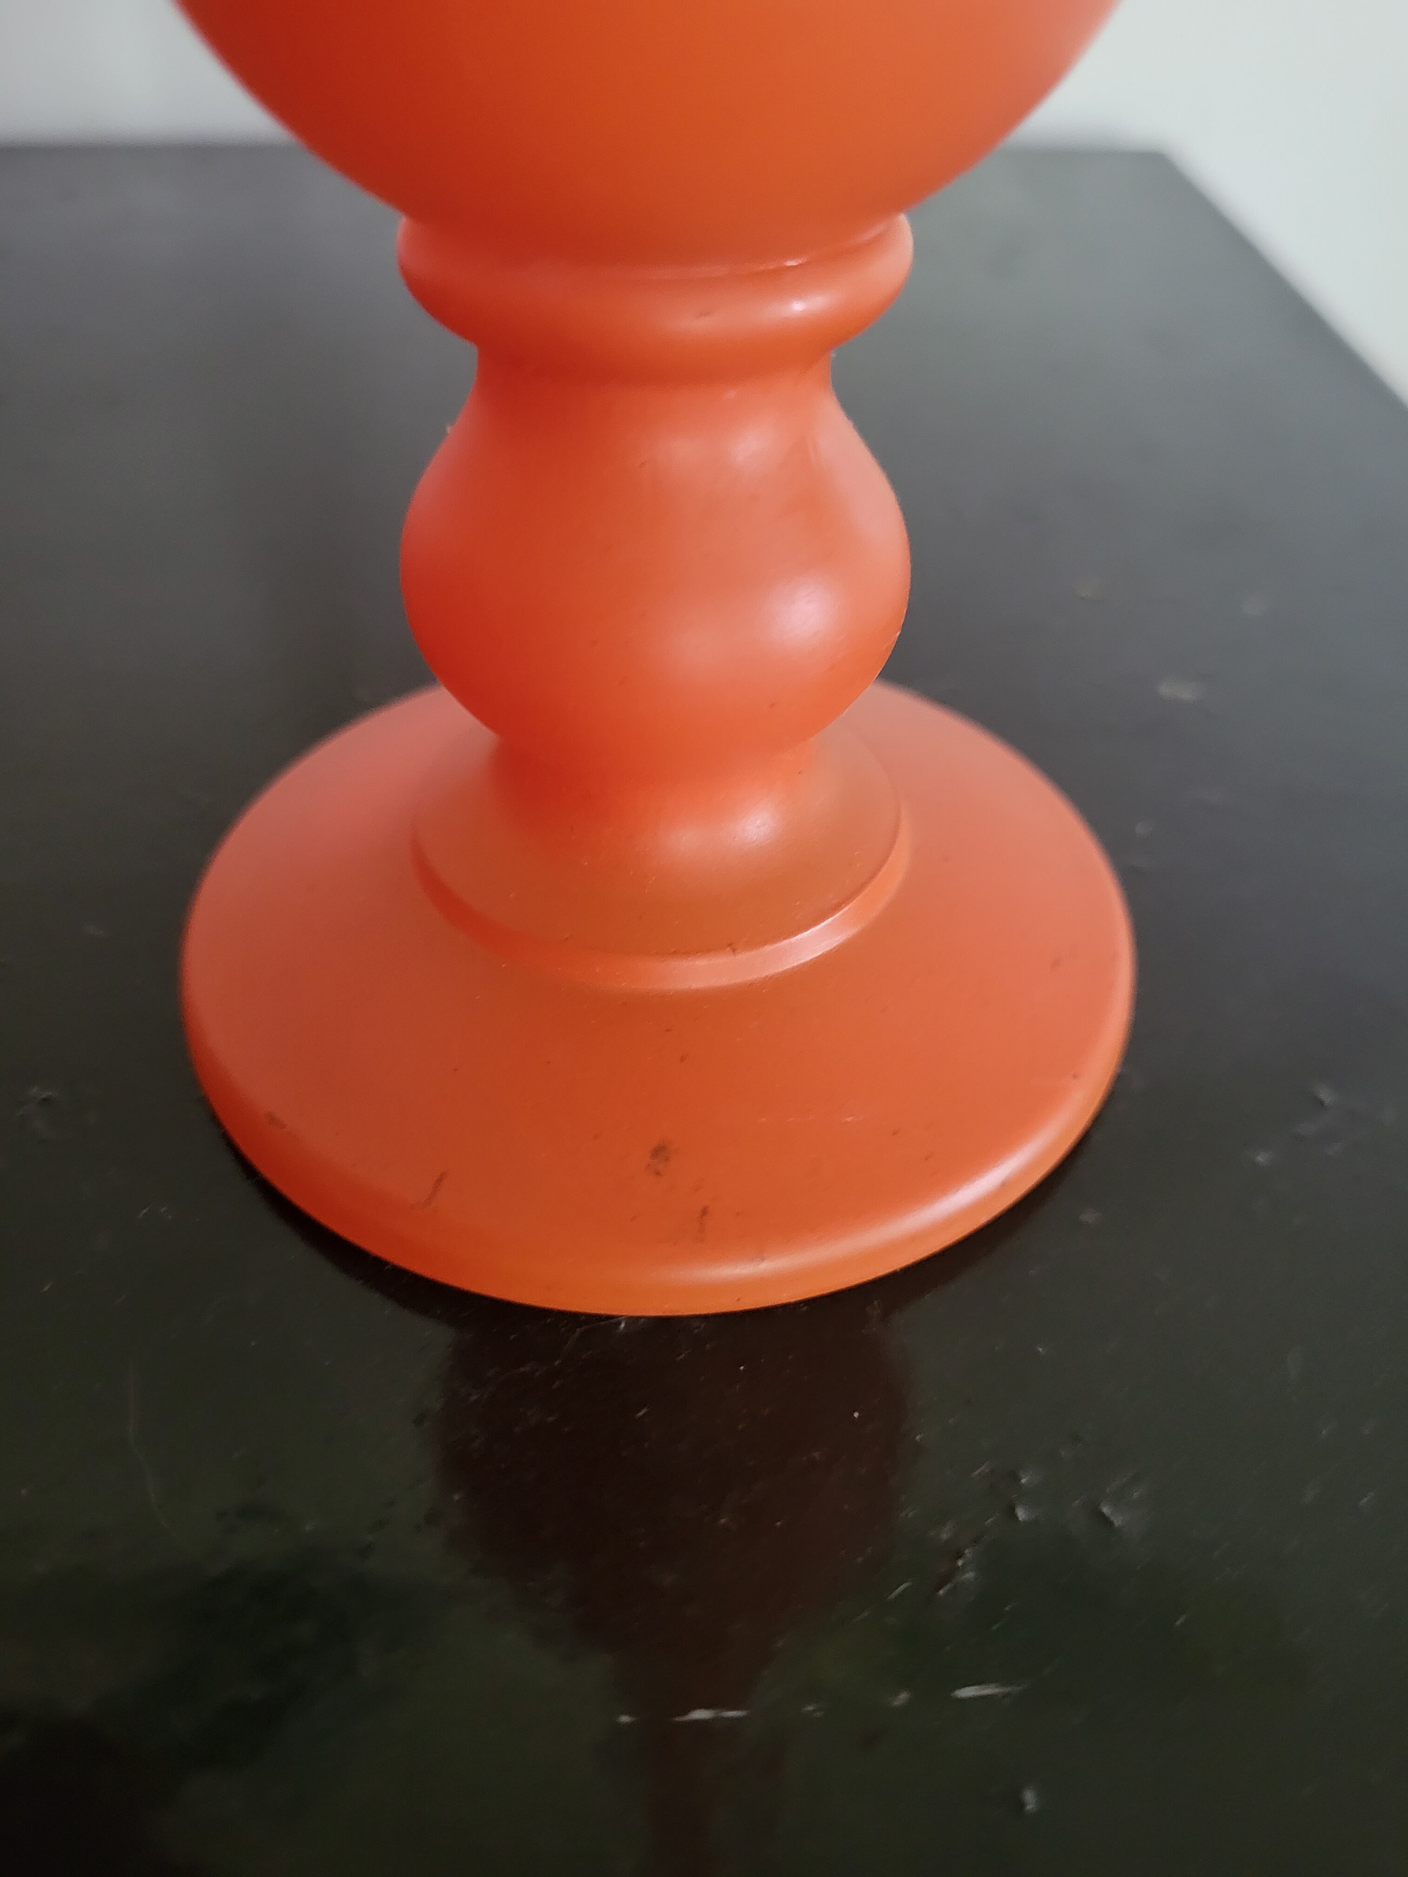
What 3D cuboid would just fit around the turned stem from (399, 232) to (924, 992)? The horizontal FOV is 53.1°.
[{"bbox_3d":[-0.004,-0.031,0.114,0.044,0.052,0.044,1,42,0],"label":"turned stem"}]

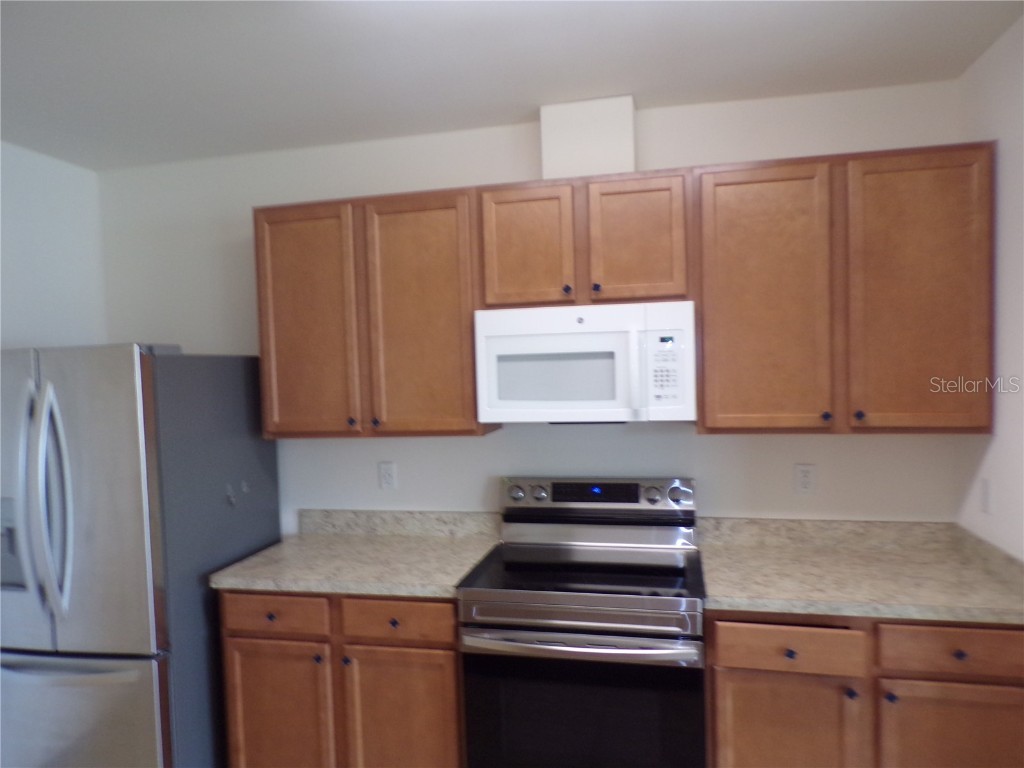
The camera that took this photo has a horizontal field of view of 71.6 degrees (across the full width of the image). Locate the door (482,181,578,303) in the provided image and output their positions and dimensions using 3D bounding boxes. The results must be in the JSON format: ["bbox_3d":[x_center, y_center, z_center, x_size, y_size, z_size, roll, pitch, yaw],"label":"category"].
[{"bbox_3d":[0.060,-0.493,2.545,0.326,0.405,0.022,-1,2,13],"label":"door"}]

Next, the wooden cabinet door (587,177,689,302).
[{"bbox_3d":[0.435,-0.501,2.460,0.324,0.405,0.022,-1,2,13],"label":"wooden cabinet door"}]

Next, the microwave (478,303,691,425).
[{"bbox_3d":[0.286,-0.077,2.641,0.759,0.402,0.400,-1,3,13],"label":"microwave"}]

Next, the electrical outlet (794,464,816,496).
[{"bbox_3d":[1.104,0.365,2.678,0.072,0.117,0.012,-1,3,13],"label":"electrical outlet"}]

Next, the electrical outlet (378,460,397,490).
[{"bbox_3d":[-0.537,0.396,3.052,0.072,0.117,0.012,-1,3,13],"label":"electrical outlet"}]

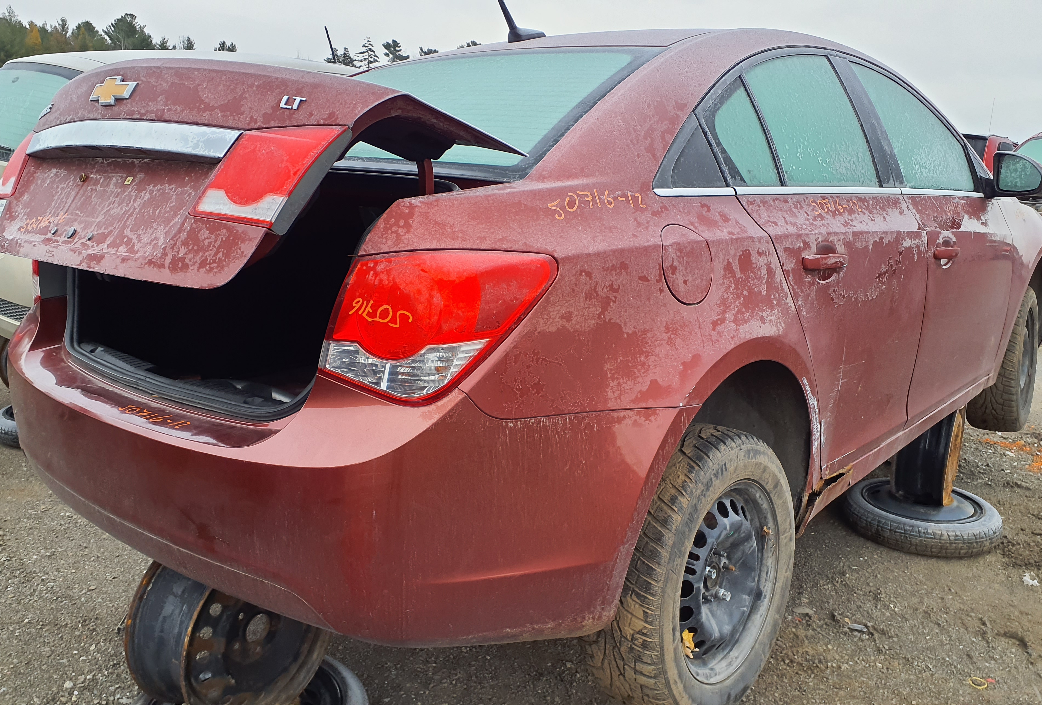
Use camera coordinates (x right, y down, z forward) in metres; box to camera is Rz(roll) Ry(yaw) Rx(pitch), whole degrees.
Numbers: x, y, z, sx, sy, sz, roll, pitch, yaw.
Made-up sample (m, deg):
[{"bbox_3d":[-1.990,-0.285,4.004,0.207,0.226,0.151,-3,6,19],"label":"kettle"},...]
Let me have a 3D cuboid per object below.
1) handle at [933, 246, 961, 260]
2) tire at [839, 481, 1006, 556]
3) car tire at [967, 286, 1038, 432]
[{"bbox_3d":[1.338,-0.313,2.610,0.046,0.036,0.210,11,17,41],"label":"handle"},{"bbox_3d":[1.575,0.642,3.280,0.572,0.118,0.572,0,13,0],"label":"tire"},{"bbox_3d":[2.205,0.029,3.784,0.212,0.660,0.660,9,16,37],"label":"car tire"}]

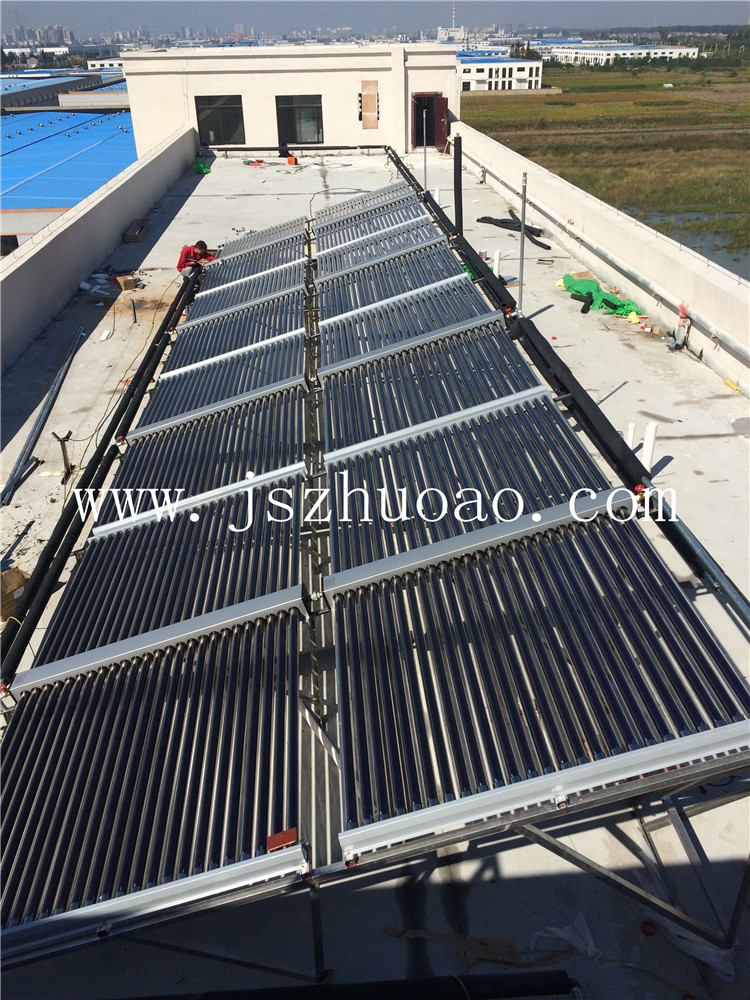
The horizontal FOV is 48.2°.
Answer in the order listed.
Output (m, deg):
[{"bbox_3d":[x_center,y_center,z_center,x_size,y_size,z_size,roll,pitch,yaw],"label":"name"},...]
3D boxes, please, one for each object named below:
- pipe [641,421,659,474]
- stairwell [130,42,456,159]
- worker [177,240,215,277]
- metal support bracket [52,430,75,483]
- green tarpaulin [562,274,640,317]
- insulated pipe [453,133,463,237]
[{"bbox_3d":[2.800,-0.482,8.572,0.110,0.650,0.110,-3,29,-3],"label":"pipe"},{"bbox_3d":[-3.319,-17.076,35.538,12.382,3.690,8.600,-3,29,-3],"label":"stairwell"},{"bbox_3d":[-3.372,-4.473,15.751,0.650,0.840,0.530,10,31,19],"label":"worker"},{"bbox_3d":[-3.297,-0.486,8.922,0.210,0.490,0.340,-3,29,-3],"label":"metal support bracket"},{"bbox_3d":[3.940,-3.651,14.635,0.850,0.280,1.900,-3,29,-3],"label":"green tarpaulin"},{"bbox_3d":[1.198,-4.477,11.998,0.105,1.450,0.105,-3,29,-3],"label":"insulated pipe"}]

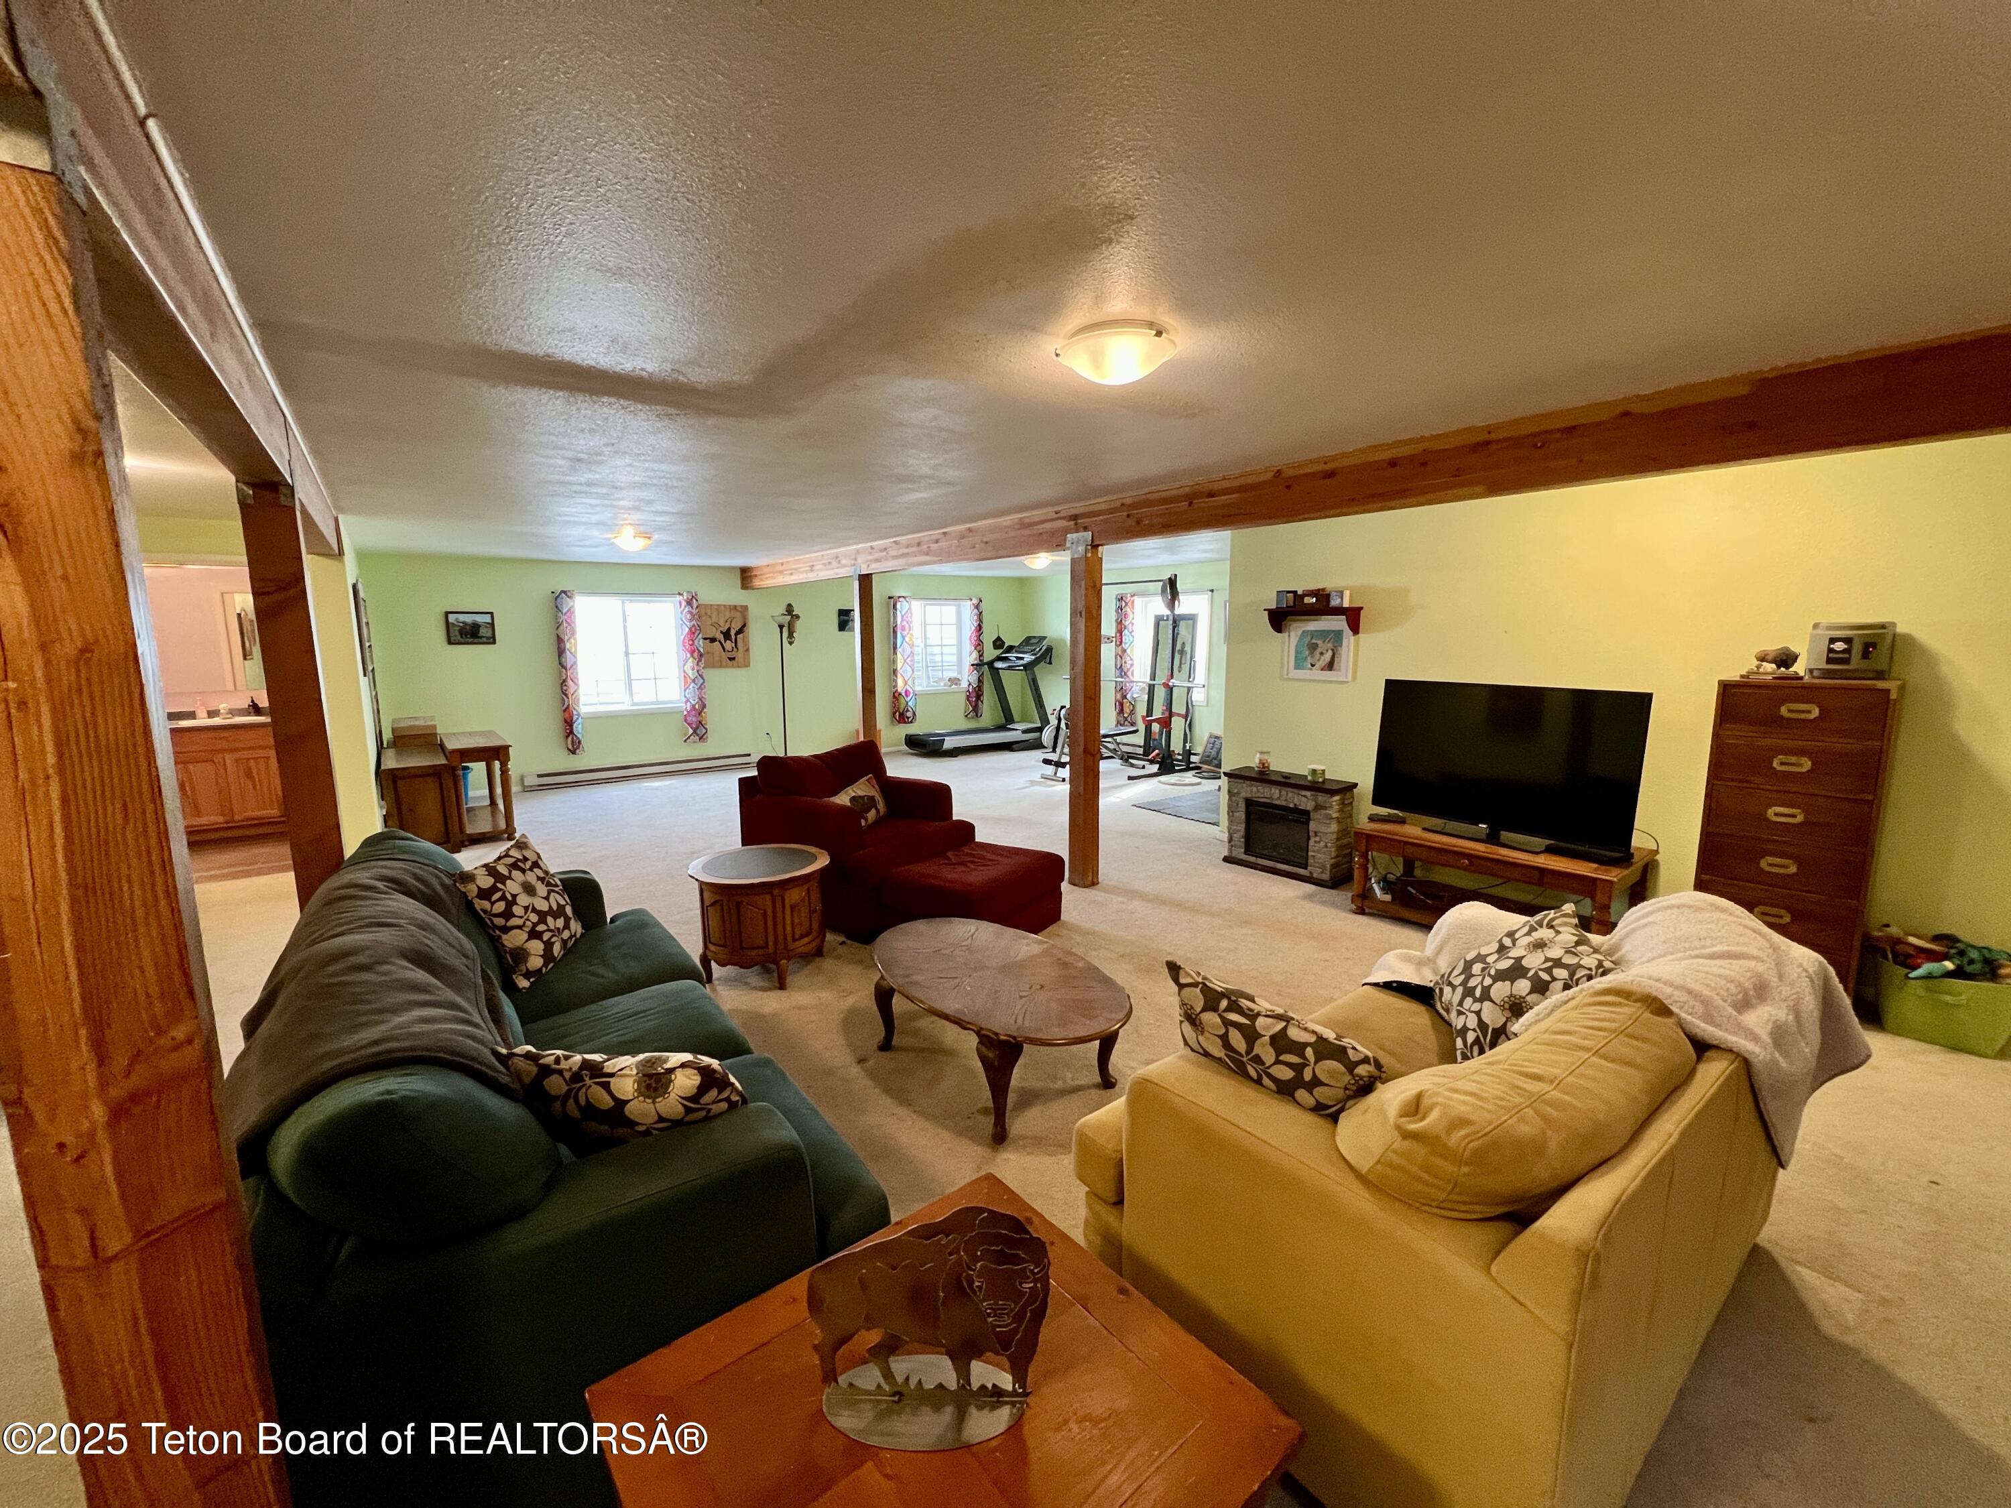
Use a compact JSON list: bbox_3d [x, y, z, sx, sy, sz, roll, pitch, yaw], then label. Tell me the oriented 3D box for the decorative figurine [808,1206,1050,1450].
[{"bbox_3d":[-0.104,0.753,1.029,0.330,0.300,0.135,0,9,1],"label":"decorative figurine"}]

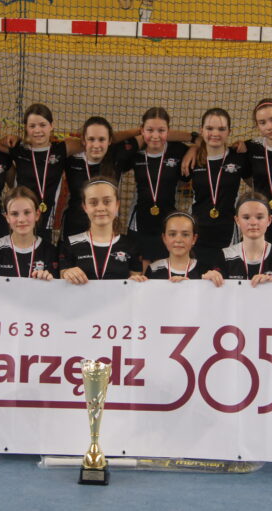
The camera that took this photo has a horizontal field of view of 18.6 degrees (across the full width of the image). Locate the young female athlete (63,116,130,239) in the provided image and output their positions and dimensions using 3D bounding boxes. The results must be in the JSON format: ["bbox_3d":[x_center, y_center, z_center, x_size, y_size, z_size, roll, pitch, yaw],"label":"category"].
[{"bbox_3d":[-0.220,0.008,4.600,0.540,1.530,0.340,2,6,0],"label":"young female athlete"}]

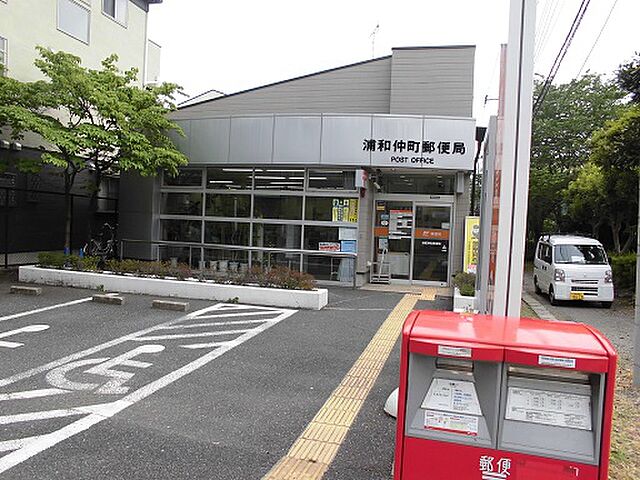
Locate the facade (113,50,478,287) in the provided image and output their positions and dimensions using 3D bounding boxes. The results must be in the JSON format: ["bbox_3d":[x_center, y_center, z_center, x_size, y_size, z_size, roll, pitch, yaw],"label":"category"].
[{"bbox_3d":[-0.686,-1.962,14.184,10.100,6.100,4.000,3,1,14],"label":"facade"}]

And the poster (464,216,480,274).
[{"bbox_3d":[3.440,0.209,10.600,0.500,1.450,0.080,3,1,12],"label":"poster"}]

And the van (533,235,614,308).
[{"bbox_3d":[7.400,0.870,14.150,1.475,1.875,3.395,3,1,16],"label":"van"}]

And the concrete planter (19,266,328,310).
[{"bbox_3d":[-3.258,0.948,10.143,6.900,0.360,0.680,3,1,15],"label":"concrete planter"}]

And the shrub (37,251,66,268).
[{"bbox_3d":[-6.032,0.434,10.800,0.650,0.420,0.500,3,1,15],"label":"shrub"}]

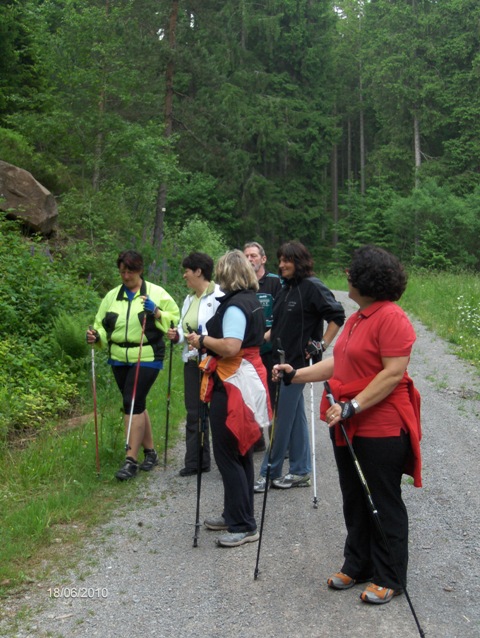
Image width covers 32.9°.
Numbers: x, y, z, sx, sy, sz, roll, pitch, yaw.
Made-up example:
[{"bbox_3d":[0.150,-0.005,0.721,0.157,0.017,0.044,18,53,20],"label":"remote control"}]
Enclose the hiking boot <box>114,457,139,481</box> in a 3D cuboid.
[{"bbox_3d":[-0.830,1.101,6.020,0.100,0.120,0.265,2,5,20],"label":"hiking boot"}]

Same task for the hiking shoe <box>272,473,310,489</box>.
[{"bbox_3d":[0.344,1.069,5.467,0.270,0.110,0.100,-1,5,-13],"label":"hiking shoe"}]

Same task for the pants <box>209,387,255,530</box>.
[{"bbox_3d":[-0.022,0.732,4.760,0.310,0.940,0.380,-2,5,-20],"label":"pants"}]

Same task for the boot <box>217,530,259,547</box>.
[{"bbox_3d":[-0.008,1.219,4.640,0.265,0.110,0.100,-2,5,-25],"label":"boot"}]

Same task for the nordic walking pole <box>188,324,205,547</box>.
[{"bbox_3d":[-0.230,0.628,4.309,0.050,1.203,0.050,0,5,-10],"label":"nordic walking pole"}]

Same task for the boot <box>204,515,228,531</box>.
[{"bbox_3d":[-0.090,1.198,4.890,0.265,0.110,0.100,-1,5,-16],"label":"boot"}]

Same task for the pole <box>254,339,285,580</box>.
[{"bbox_3d":[0.131,0.679,3.892,0.050,1.181,0.050,5,4,-10],"label":"pole"}]

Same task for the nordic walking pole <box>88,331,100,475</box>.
[{"bbox_3d":[-1.069,0.608,5.990,0.050,1.092,0.060,-3,-1,24],"label":"nordic walking pole"}]

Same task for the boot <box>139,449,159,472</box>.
[{"bbox_3d":[-0.690,1.080,6.230,0.100,0.120,0.265,2,5,21],"label":"boot"}]

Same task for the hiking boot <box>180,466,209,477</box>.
[{"bbox_3d":[-0.313,1.043,5.772,0.260,0.110,0.100,-4,6,-36],"label":"hiking boot"}]

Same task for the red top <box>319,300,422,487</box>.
[{"bbox_3d":[0.650,0.367,4.000,0.400,0.870,0.450,-4,6,-37],"label":"red top"}]

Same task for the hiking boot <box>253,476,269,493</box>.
[{"bbox_3d":[0.178,1.068,5.429,0.100,0.120,0.270,4,6,38],"label":"hiking boot"}]

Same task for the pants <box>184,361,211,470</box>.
[{"bbox_3d":[-0.300,0.636,6.140,0.270,0.920,0.330,-3,6,-31],"label":"pants"}]

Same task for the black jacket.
[{"bbox_3d":[0.434,0.020,5.386,0.520,0.620,0.360,5,7,45],"label":"black jacket"}]

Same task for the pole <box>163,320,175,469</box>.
[{"bbox_3d":[-0.512,0.552,5.827,0.045,1.091,0.045,2,5,-10],"label":"pole"}]

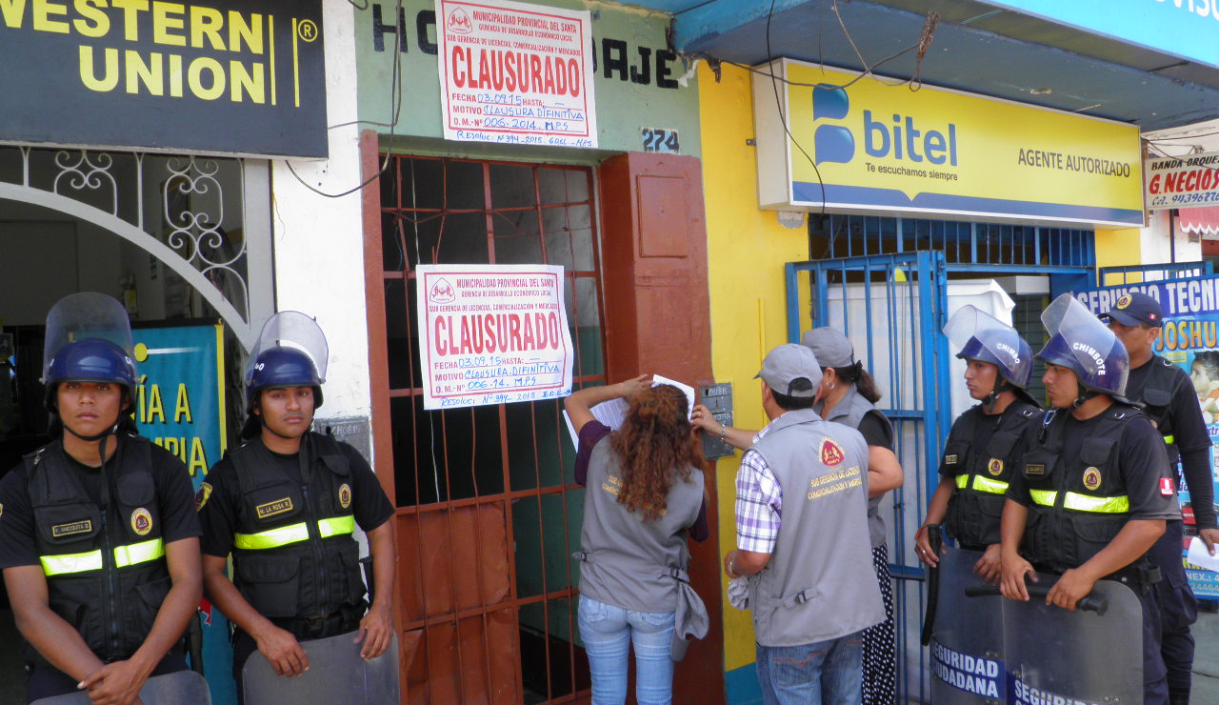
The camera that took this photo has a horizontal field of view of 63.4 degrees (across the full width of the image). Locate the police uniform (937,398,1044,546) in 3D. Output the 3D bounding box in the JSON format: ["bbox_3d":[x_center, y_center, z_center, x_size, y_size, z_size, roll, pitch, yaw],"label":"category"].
[{"bbox_3d":[1.312,0.428,3.400,0.280,0.510,0.410,-3,1,-27],"label":"police uniform"}]

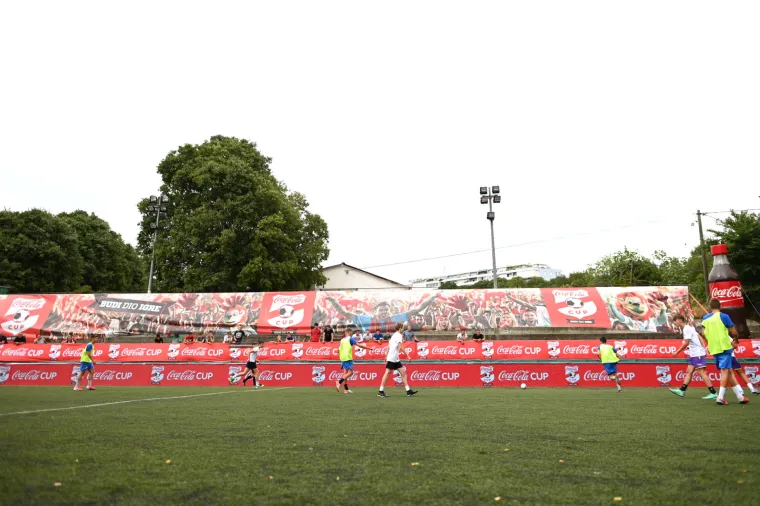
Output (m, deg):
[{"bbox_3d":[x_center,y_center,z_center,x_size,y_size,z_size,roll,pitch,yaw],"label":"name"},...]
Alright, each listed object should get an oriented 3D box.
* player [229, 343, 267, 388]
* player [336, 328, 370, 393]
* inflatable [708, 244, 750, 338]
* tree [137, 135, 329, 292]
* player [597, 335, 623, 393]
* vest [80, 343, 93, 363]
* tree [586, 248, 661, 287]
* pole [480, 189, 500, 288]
[{"bbox_3d":[-4.720,3.967,17.970,1.120,1.600,0.550,0,-13,0],"label":"player"},{"bbox_3d":[-0.780,2.896,13.650,0.720,1.690,0.680,13,-18,-43],"label":"player"},{"bbox_3d":[17.600,2.079,25.818,1.750,5.000,1.750,-7,-15,26],"label":"inflatable"},{"bbox_3d":[-12.600,-1.711,42.545,15.600,18.000,15.000,3,-14,-11],"label":"tree"},{"bbox_3d":[6.450,3.119,14.265,0.620,1.540,0.650,5,-14,-20],"label":"player"},{"bbox_3d":[-8.900,3.052,15.412,0.340,0.600,0.420,3,-14,-11],"label":"vest"},{"bbox_3d":[19.400,2.729,40.464,6.000,6.400,5.500,-5,-14,21],"label":"tree"},{"bbox_3d":[7.420,0.443,32.784,1.350,10.100,0.700,-2,-13,8],"label":"pole"}]

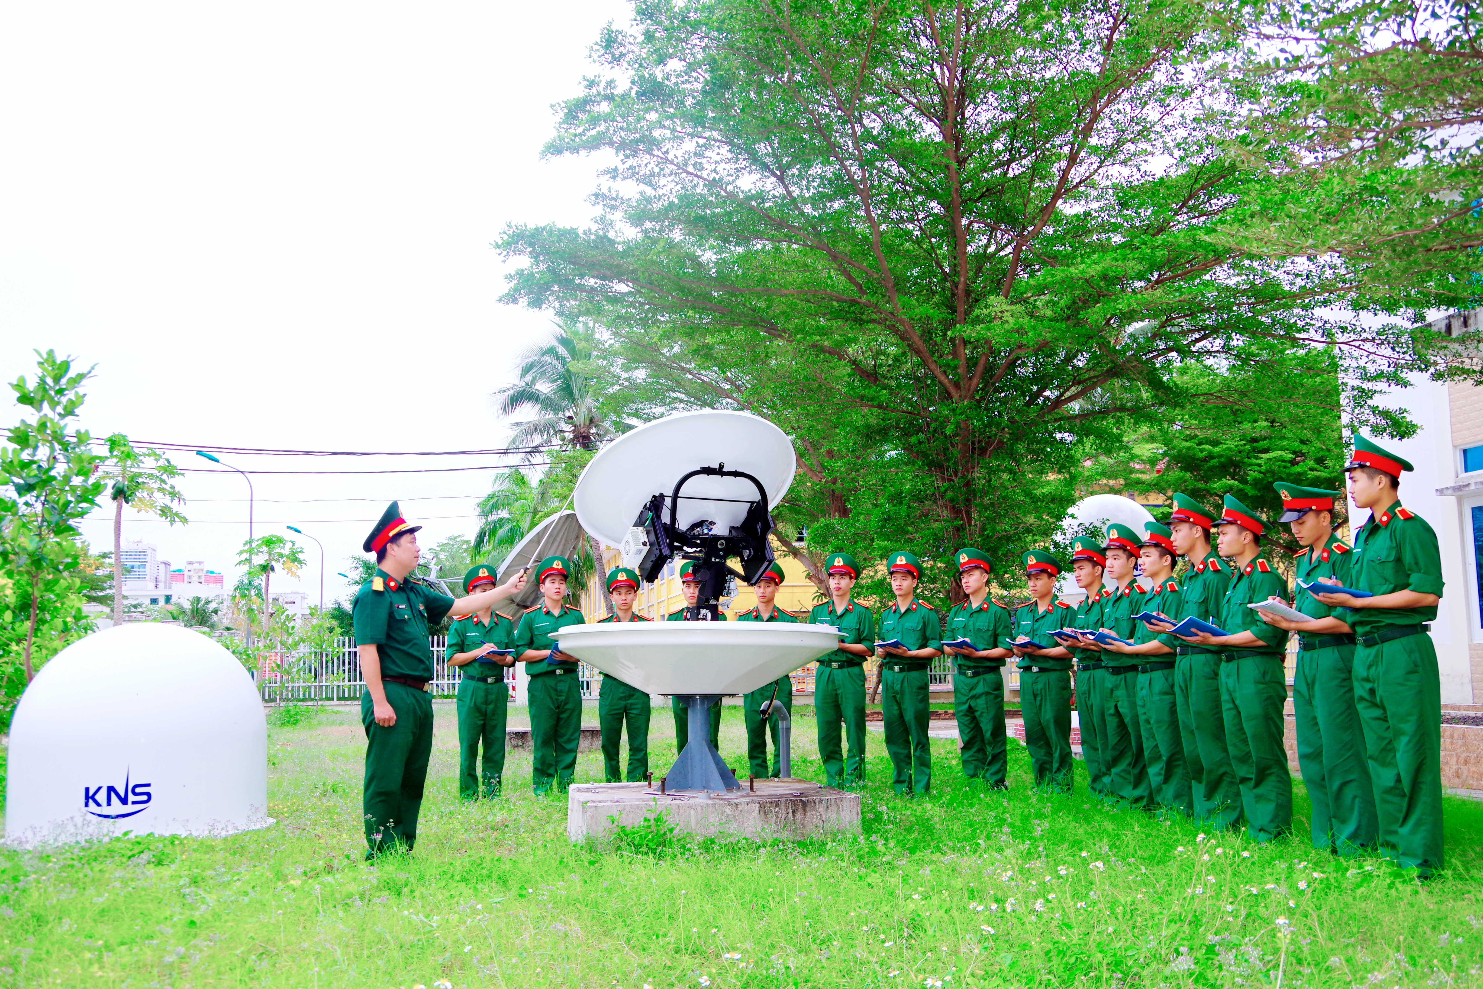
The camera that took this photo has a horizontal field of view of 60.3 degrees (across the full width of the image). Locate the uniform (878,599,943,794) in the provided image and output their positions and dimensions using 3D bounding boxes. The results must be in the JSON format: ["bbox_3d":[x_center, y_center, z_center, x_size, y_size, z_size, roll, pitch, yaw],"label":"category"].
[{"bbox_3d":[1.204,1.428,9.120,0.520,1.430,0.340,-5,-9,30],"label":"uniform"}]

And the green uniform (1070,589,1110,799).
[{"bbox_3d":[2.356,1.327,8.500,0.330,1.410,0.500,3,-9,-24],"label":"green uniform"}]

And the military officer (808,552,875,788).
[{"bbox_3d":[0.689,1.296,9.365,0.520,1.760,0.450,-4,-9,22],"label":"military officer"}]

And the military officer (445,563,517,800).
[{"bbox_3d":[-1.878,1.374,9.348,0.520,1.763,0.450,4,-10,-30],"label":"military officer"}]

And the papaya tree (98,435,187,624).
[{"bbox_3d":[-9.567,1.378,20.028,1.650,4.731,1.600,-1,-8,0],"label":"papaya tree"}]

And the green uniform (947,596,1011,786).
[{"bbox_3d":[1.706,1.435,9.316,0.500,1.406,0.370,-7,-10,36],"label":"green uniform"}]

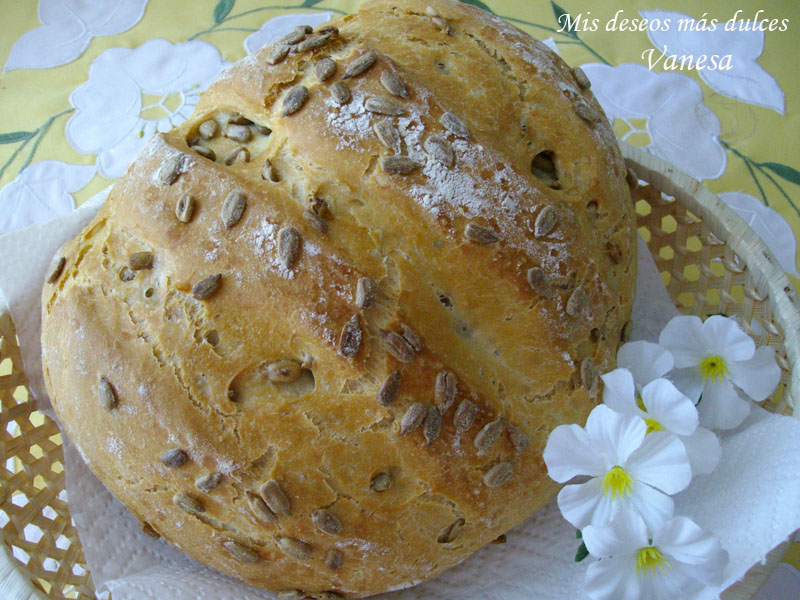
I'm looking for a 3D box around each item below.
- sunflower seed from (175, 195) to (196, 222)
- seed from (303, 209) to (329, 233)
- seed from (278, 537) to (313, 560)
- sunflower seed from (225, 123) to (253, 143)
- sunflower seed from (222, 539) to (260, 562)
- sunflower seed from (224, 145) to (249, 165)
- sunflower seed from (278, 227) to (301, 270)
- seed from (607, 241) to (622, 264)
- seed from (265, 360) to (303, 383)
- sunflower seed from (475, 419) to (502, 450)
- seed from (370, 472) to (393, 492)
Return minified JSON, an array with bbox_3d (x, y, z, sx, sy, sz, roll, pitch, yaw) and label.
[{"bbox_3d":[-0.068,-0.029,0.263,0.006,0.003,0.009,4,77,4],"label":"sunflower seed"},{"bbox_3d":[-0.024,-0.022,0.235,0.010,0.003,0.004,40,27,14],"label":"seed"},{"bbox_3d":[-0.030,0.071,0.238,0.011,0.004,0.004,31,100,-7],"label":"seed"},{"bbox_3d":[-0.054,-0.056,0.278,0.009,0.005,0.005,14,69,14],"label":"sunflower seed"},{"bbox_3d":[-0.046,0.072,0.240,0.011,0.005,0.003,31,30,-6],"label":"sunflower seed"},{"bbox_3d":[-0.047,-0.042,0.243,0.010,0.004,0.005,-32,65,-6],"label":"sunflower seed"},{"bbox_3d":[-0.029,-0.014,0.222,0.005,0.004,0.012,0,73,1],"label":"sunflower seed"},{"bbox_3d":[0.071,-0.015,0.274,0.004,0.003,0.008,-28,90,-15],"label":"seed"},{"bbox_3d":[-0.034,0.021,0.242,0.010,0.003,0.006,2,81,-1],"label":"seed"},{"bbox_3d":[0.025,0.037,0.232,0.011,0.006,0.003,-48,25,-7],"label":"sunflower seed"},{"bbox_3d":[-0.005,0.052,0.240,0.008,0.003,0.005,-34,92,-7],"label":"seed"}]

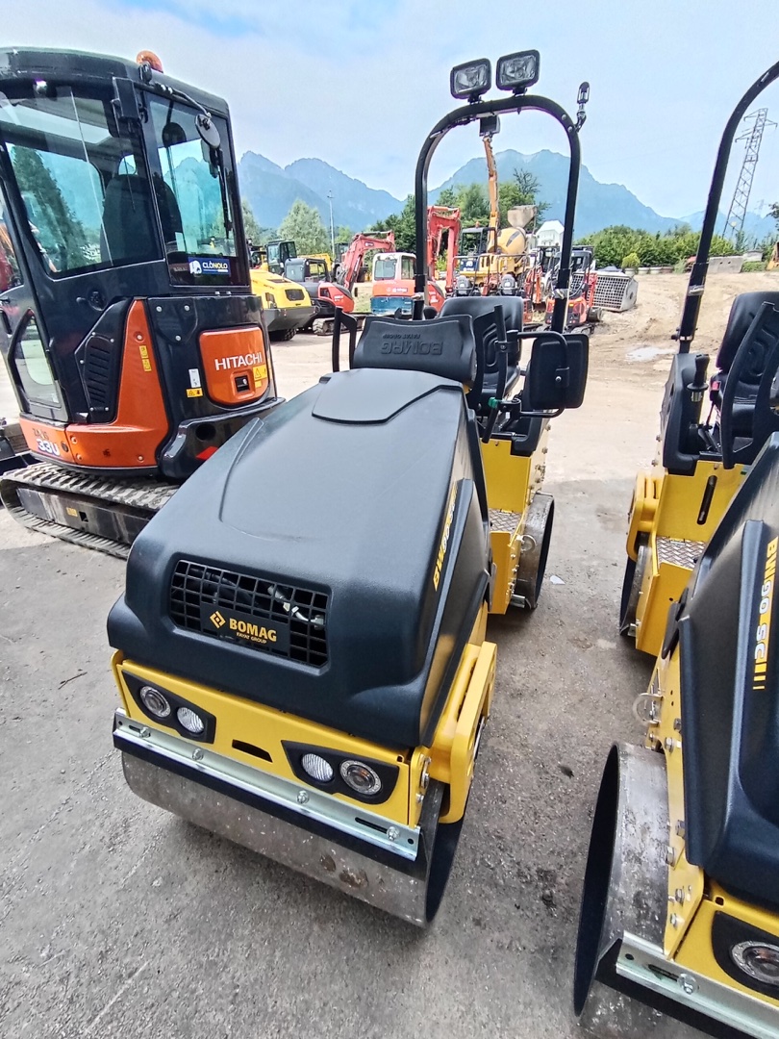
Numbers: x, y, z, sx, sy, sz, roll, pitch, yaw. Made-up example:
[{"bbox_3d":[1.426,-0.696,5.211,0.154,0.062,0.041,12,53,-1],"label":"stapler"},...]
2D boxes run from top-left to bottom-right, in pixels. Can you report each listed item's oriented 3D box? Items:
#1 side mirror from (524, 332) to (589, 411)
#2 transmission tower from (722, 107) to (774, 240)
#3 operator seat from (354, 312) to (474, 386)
[{"bbox_3d":[0.522,-0.458,1.600,0.165,0.225,0.055,-5,27,-7],"label":"side mirror"},{"bbox_3d":[58.112,-51.875,85.001,3.200,26.700,6.000,-22,33,-40],"label":"transmission tower"},{"bbox_3d":[0.080,-0.556,1.680,0.430,0.200,0.170,10,29,20],"label":"operator seat"}]

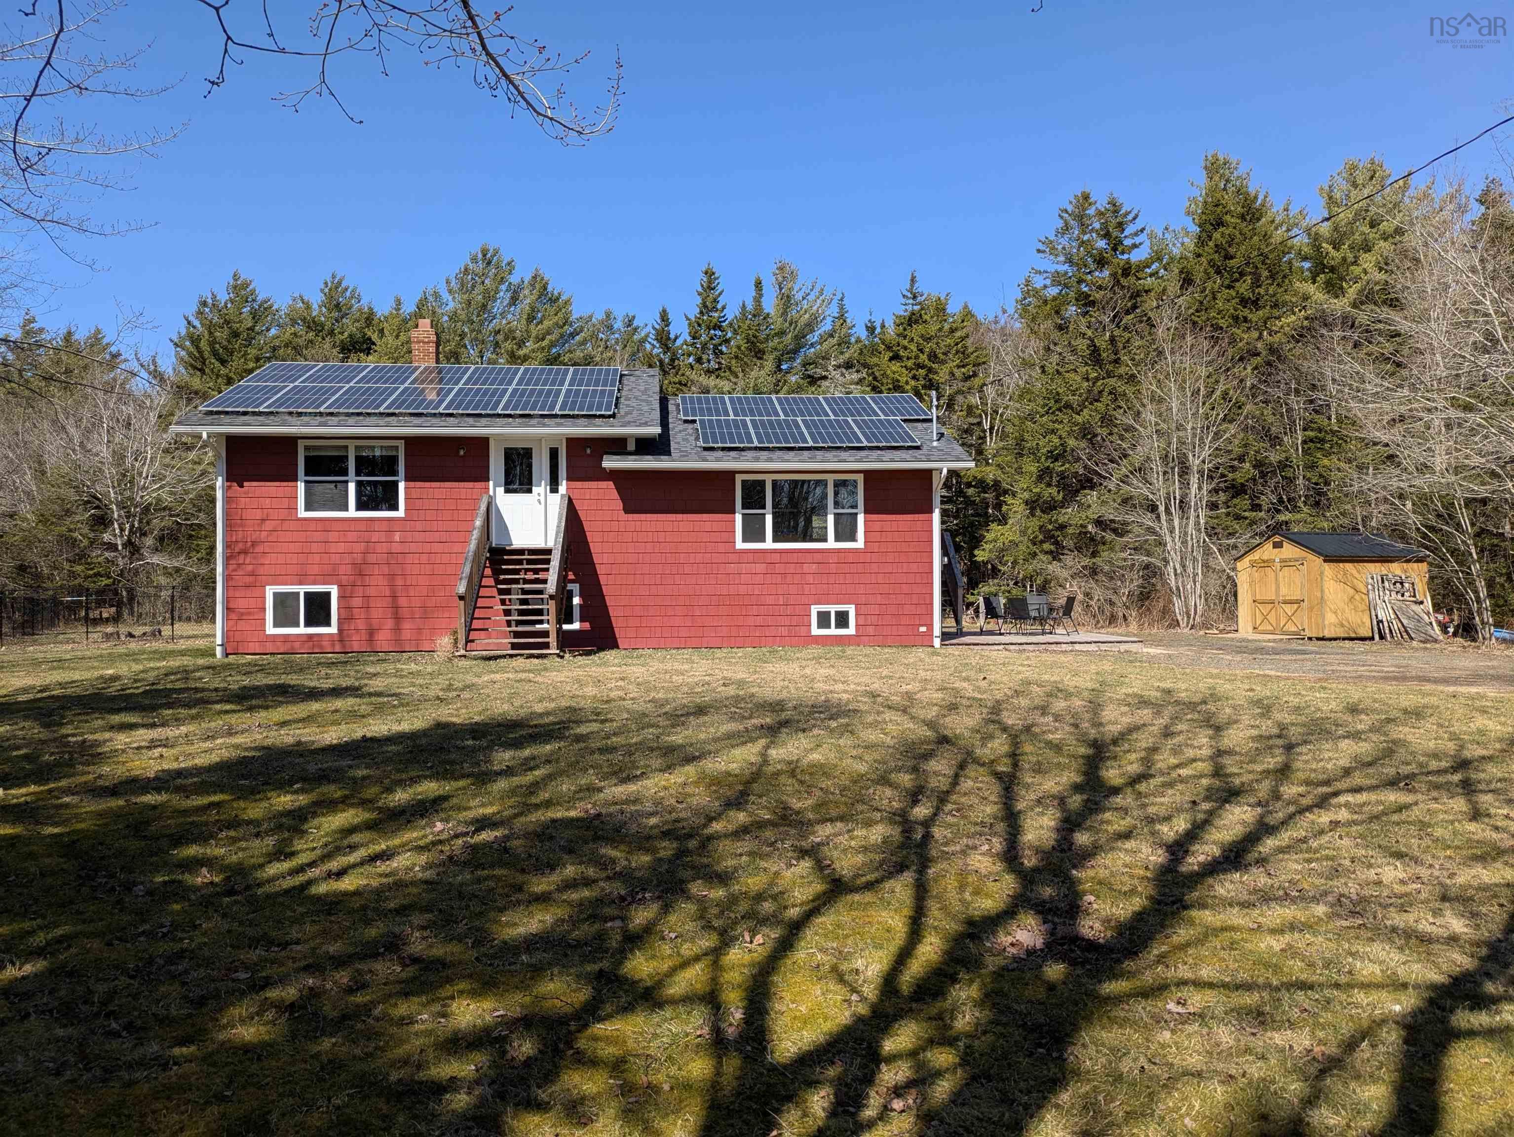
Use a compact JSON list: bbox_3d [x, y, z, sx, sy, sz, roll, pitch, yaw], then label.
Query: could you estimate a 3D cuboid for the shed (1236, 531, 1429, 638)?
[{"bbox_3d":[14.098,0.346,26.885,3.750,2.470,2.550,0,0,-25],"label":"shed"}]

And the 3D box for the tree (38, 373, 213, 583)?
[{"bbox_3d":[-18.787,-2.057,32.515,5.200,7.510,5.000,0,0,0],"label":"tree"}]

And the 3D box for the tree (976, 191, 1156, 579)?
[{"bbox_3d":[8.889,-4.651,31.533,5.200,12.490,5.200,0,0,0],"label":"tree"}]

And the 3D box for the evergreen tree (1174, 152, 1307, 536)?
[{"bbox_3d":[14.996,-5.671,34.041,4.400,14.630,4.400,0,0,0],"label":"evergreen tree"}]

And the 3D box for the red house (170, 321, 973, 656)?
[{"bbox_3d":[-3.457,-1.921,23.769,14.230,6.930,9.700,0,0,-6],"label":"red house"}]

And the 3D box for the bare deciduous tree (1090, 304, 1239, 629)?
[{"bbox_3d":[10.791,-2.708,29.019,4.000,8.660,4.000,0,0,0],"label":"bare deciduous tree"}]

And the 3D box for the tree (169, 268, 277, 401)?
[{"bbox_3d":[-18.522,-4.320,38.031,4.200,12.110,4.200,0,0,0],"label":"tree"}]

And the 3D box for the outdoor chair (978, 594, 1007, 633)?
[{"bbox_3d":[5.253,1.028,24.393,0.650,0.900,0.580,0,0,-10],"label":"outdoor chair"}]

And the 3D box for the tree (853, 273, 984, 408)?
[{"bbox_3d":[5.740,-4.452,39.032,4.900,12.230,4.900,0,0,0],"label":"tree"}]

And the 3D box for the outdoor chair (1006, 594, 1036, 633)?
[{"bbox_3d":[5.923,1.016,24.493,0.580,0.900,0.650,0,0,30],"label":"outdoor chair"}]

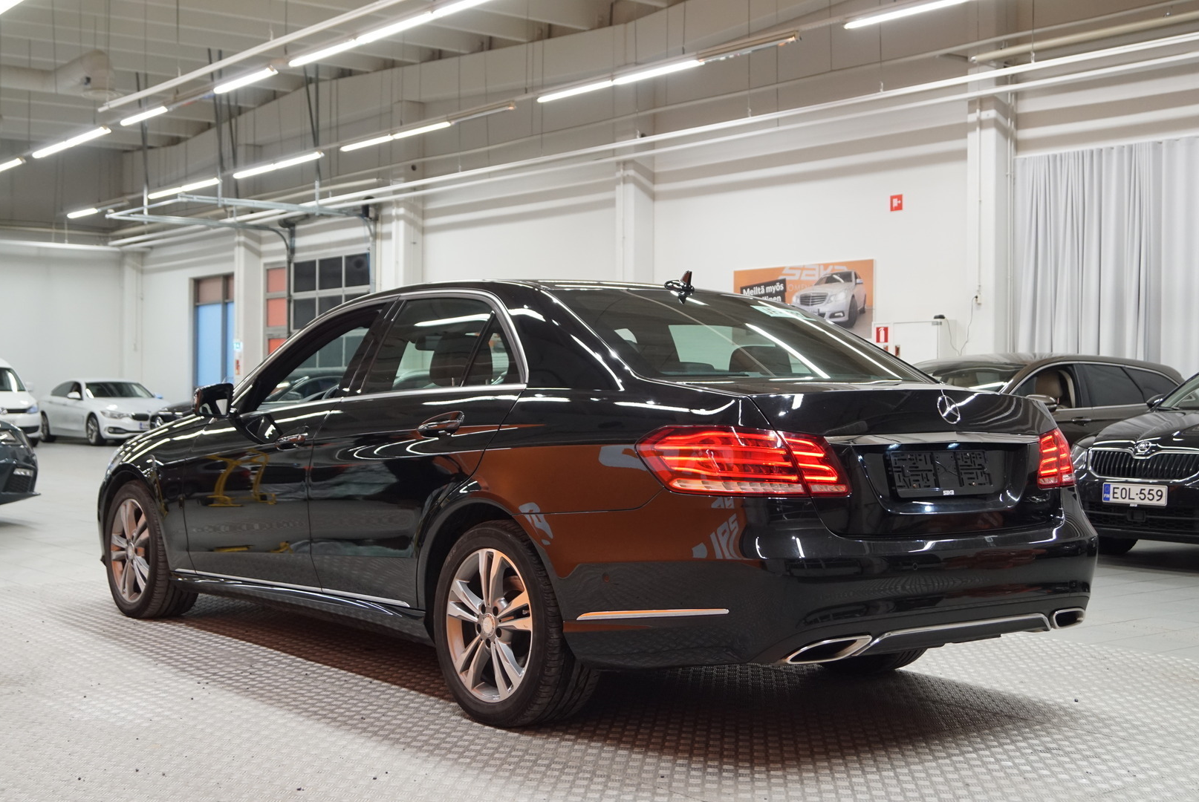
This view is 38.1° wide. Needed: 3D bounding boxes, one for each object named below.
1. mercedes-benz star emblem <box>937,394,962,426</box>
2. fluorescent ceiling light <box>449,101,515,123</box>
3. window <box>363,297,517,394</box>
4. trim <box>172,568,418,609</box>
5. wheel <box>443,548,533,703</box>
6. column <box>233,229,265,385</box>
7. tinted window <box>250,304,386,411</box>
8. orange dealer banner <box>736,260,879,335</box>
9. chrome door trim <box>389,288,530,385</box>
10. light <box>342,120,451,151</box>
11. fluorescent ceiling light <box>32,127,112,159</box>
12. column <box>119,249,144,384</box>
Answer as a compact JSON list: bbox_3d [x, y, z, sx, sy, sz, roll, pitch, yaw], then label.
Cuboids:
[{"bbox_3d":[0.994,0.025,4.943,0.092,0.092,0.014,1,-28,-37],"label":"mercedes-benz star emblem"},{"bbox_3d":[-1.451,-3.547,21.420,0.100,0.090,1.500,0,1,-35],"label":"fluorescent ceiling light"},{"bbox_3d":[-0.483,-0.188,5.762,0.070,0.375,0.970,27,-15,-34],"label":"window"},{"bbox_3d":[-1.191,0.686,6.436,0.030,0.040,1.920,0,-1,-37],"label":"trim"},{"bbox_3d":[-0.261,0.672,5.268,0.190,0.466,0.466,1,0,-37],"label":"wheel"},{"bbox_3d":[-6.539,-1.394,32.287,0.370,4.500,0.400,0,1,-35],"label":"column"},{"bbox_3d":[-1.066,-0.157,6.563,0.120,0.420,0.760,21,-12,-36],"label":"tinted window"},{"bbox_3d":[2.587,-1.257,22.309,0.030,0.958,2.620,1,0,-37],"label":"orange dealer banner"},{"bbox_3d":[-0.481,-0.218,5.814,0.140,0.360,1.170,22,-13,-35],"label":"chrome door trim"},{"bbox_3d":[-2.752,-3.548,23.259,0.100,0.090,3.000,0,1,-35],"label":"light"},{"bbox_3d":[-7.624,-3.709,25.040,0.090,0.080,3.390,1,0,-37],"label":"fluorescent ceiling light"},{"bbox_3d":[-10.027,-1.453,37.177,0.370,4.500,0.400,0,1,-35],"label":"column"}]

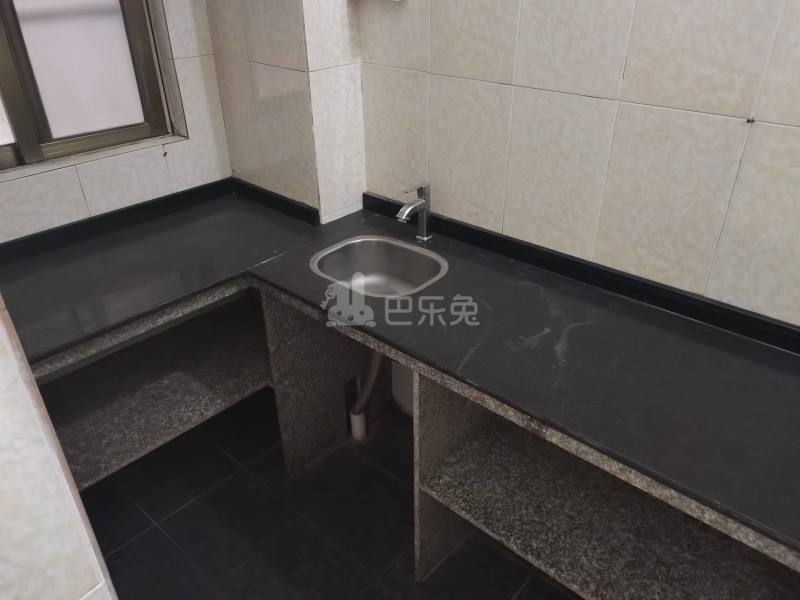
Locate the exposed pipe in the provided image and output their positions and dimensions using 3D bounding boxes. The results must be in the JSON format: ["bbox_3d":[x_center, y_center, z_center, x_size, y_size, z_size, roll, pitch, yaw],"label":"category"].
[{"bbox_3d":[-0.100,0.311,1.891,0.190,0.470,0.080,24,38,36],"label":"exposed pipe"}]

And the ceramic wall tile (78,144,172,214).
[{"bbox_3d":[-0.776,-0.336,1.726,0.010,0.167,0.252,24,38,36],"label":"ceramic wall tile"}]

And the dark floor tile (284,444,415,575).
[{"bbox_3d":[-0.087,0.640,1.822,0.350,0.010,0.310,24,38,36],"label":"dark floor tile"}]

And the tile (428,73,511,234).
[{"bbox_3d":[0.207,-0.440,1.836,0.300,0.450,0.010,24,38,36],"label":"tile"}]

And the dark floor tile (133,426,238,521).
[{"bbox_3d":[-0.823,0.630,2.196,0.333,0.010,0.333,24,38,36],"label":"dark floor tile"}]

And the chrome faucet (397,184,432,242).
[{"bbox_3d":[0.047,-0.264,1.884,0.045,0.180,0.149,24,38,36],"label":"chrome faucet"}]

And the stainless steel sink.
[{"bbox_3d":[-0.054,-0.038,1.623,0.348,0.145,0.295,24,38,36],"label":"stainless steel sink"}]

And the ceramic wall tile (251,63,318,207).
[{"bbox_3d":[-0.388,-0.554,2.047,0.304,0.450,0.010,24,38,36],"label":"ceramic wall tile"}]

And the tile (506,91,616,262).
[{"bbox_3d":[0.429,-0.342,1.662,0.296,0.450,0.010,24,38,36],"label":"tile"}]

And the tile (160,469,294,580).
[{"bbox_3d":[-0.501,0.665,1.786,0.305,0.010,0.305,24,38,36],"label":"tile"}]

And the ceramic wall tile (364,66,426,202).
[{"bbox_3d":[-0.013,-0.537,2.009,0.287,0.450,0.010,24,38,36],"label":"ceramic wall tile"}]

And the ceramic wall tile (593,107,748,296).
[{"bbox_3d":[0.557,-0.201,1.271,0.254,0.390,0.010,24,38,36],"label":"ceramic wall tile"}]

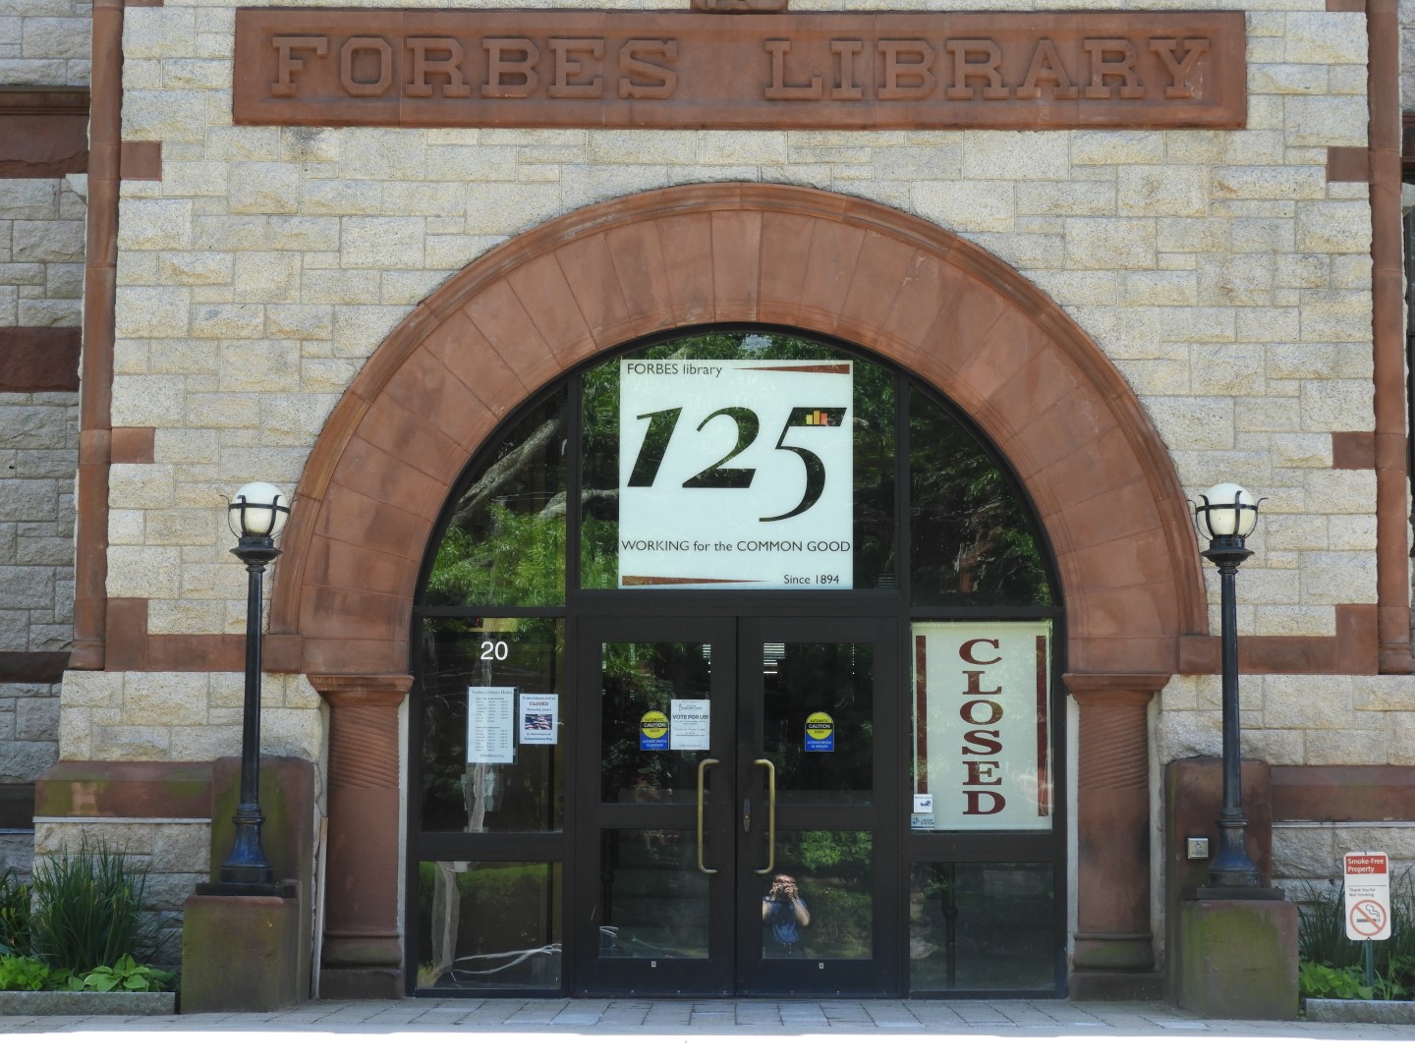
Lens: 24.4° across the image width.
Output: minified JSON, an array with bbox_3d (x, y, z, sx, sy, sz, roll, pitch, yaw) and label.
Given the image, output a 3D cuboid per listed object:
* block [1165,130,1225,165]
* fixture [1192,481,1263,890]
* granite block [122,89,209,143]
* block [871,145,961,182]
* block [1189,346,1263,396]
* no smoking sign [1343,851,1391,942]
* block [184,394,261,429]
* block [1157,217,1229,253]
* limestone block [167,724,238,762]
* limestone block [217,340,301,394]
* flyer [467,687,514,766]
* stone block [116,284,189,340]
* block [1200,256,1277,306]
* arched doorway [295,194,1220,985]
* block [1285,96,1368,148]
[{"bbox_3d":[2.732,-2.130,18.399,0.334,0.199,0.200,0,-7,0],"label":"block"},{"bbox_3d":[2.761,0.821,17.287,0.397,2.165,0.395,0,-6,1],"label":"fixture"},{"bbox_3d":[-3.047,-2.310,18.452,0.469,0.307,0.200,0,-7,0],"label":"granite block"},{"bbox_3d":[1.161,-2.034,18.277,0.494,0.197,0.200,0,-6,1],"label":"block"},{"bbox_3d":[2.870,-0.872,18.099,0.407,0.283,0.160,0,-6,1],"label":"block"},{"bbox_3d":[3.453,1.915,17.115,0.229,0.459,0.030,0,-7,0],"label":"no smoking sign"},{"bbox_3d":[-2.687,-0.650,18.216,0.421,0.188,0.200,0,-6,1],"label":"block"},{"bbox_3d":[2.711,-1.634,18.342,0.407,0.198,0.200,0,-7,0],"label":"block"},{"bbox_3d":[-2.713,1.165,17.843,0.439,0.204,0.160,0,-6,1],"label":"limestone block"},{"bbox_3d":[-2.509,-0.904,18.427,0.472,0.307,0.250,0,-7,1],"label":"limestone block"},{"bbox_3d":[-1.214,1.095,18.401,0.269,0.441,0.005,0,-6,1],"label":"flyer"},{"bbox_3d":[-3.088,-1.205,18.325,0.416,0.300,0.200,0,-7,0],"label":"stone block"},{"bbox_3d":[2.924,-1.367,18.162,0.410,0.281,0.200,0,-6,1],"label":"block"},{"bbox_3d":[0.198,0.339,18.355,5.091,4.532,0.600,0,-7,1],"label":"arched doorway"},{"bbox_3d":[3.439,-2.257,18.243,0.459,0.294,0.160,0,-6,1],"label":"block"}]

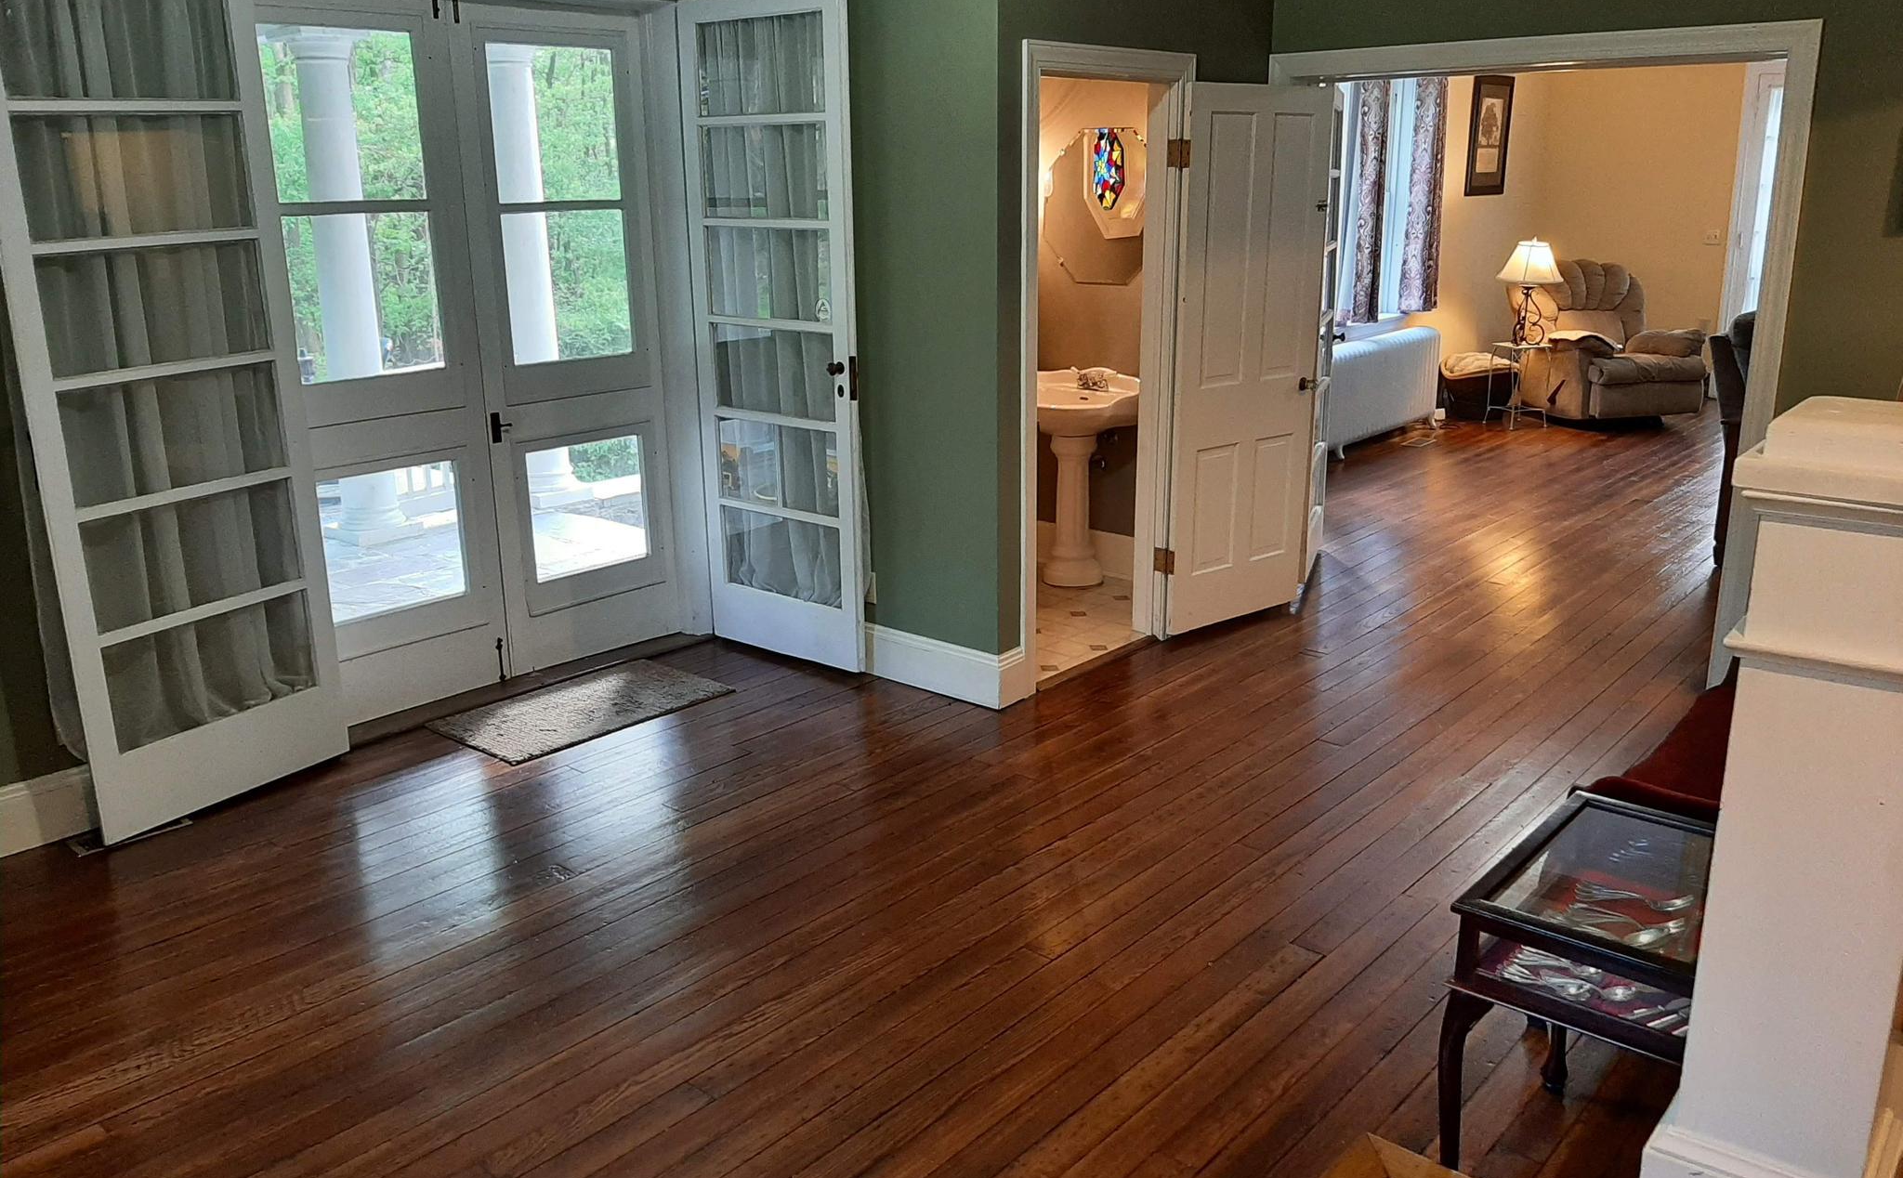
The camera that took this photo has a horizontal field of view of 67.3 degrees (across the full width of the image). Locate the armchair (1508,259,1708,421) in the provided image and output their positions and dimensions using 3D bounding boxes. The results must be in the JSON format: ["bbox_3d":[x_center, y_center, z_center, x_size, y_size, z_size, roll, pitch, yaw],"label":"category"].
[{"bbox_3d":[4.667,-1.710,10.087,0.930,1.070,0.930,-4,16,-12],"label":"armchair"}]

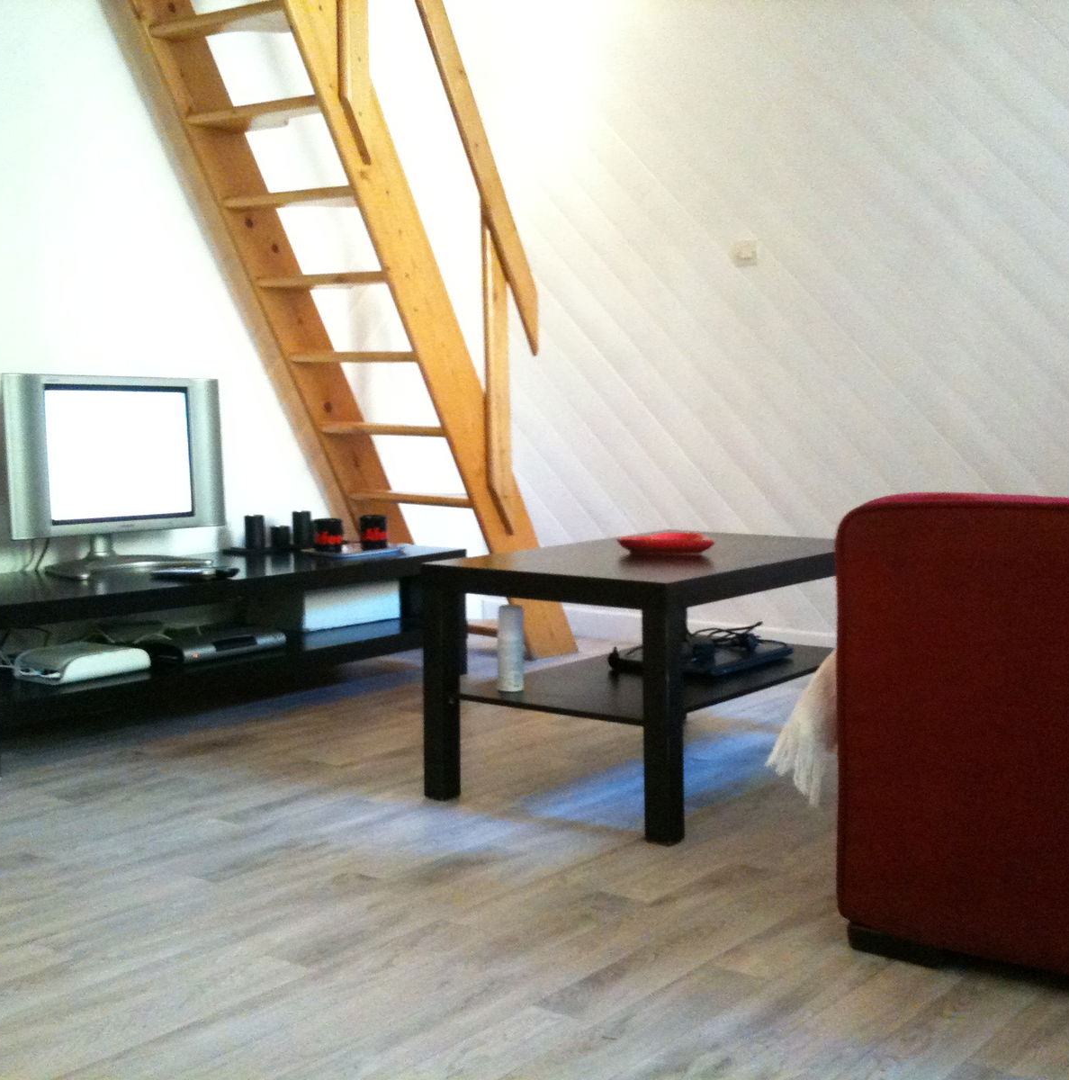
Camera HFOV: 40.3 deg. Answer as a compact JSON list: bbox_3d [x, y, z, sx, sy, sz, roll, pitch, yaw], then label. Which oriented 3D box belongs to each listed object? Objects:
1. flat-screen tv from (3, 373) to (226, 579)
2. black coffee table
[{"bbox_3d":[-1.017,-0.158,3.511,0.220,0.470,0.590,4,7,38],"label":"flat-screen tv"},{"bbox_3d":[0.277,0.249,2.982,0.549,0.450,0.900,4,6,37],"label":"black coffee table"}]

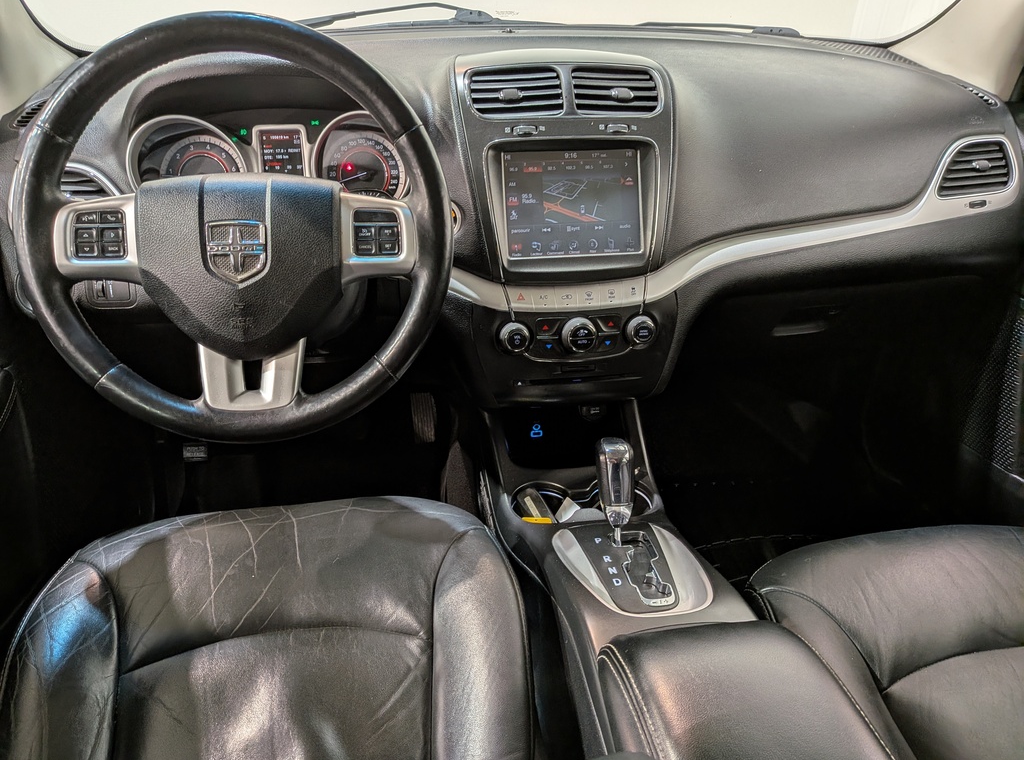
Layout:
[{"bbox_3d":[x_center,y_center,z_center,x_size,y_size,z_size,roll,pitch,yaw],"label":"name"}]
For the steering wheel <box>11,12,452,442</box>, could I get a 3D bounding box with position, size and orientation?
[{"bbox_3d":[-0.248,-0.135,0.664,0.385,0.385,0.105,-3,4,-5],"label":"steering wheel"}]

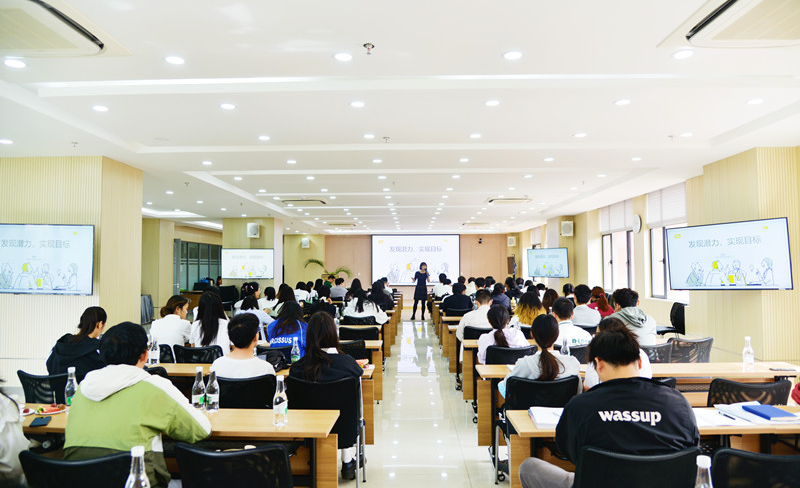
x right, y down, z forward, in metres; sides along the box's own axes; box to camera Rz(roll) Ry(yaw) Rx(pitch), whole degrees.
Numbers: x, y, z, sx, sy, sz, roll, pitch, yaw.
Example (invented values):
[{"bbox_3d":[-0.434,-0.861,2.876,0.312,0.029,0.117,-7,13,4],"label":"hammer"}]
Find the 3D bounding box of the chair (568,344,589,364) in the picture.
[{"bbox_3d":[1.596,1.340,5.080,0.480,0.860,0.550,0,-3,1],"label":"chair"}]

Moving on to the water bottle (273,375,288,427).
[{"bbox_3d":[-0.579,0.760,2.591,0.067,0.232,0.067,0,-2,1],"label":"water bottle"}]

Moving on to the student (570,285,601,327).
[{"bbox_3d":[2.305,1.184,6.752,0.490,1.320,0.780,0,-3,1],"label":"student"}]

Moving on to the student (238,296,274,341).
[{"bbox_3d":[-1.480,1.154,5.391,0.480,1.260,0.780,0,-3,1],"label":"student"}]

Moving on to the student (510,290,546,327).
[{"bbox_3d":[1.502,1.168,6.363,0.460,1.217,0.780,0,-2,1],"label":"student"}]

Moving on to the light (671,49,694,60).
[{"bbox_3d":[1.820,-1.220,3.425,0.140,0.030,0.140,0,-2,1],"label":"light"}]

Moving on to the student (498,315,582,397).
[{"bbox_3d":[0.919,1.062,3.608,0.500,1.220,0.740,0,-2,1],"label":"student"}]

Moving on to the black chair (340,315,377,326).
[{"bbox_3d":[-0.584,1.470,8.029,0.480,0.860,0.550,0,-3,1],"label":"black chair"}]

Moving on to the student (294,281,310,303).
[{"bbox_3d":[-2.185,1.446,11.802,0.450,1.240,0.720,0,-3,1],"label":"student"}]

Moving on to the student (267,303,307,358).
[{"bbox_3d":[-0.976,1.122,4.877,0.430,1.205,0.800,0,-3,5],"label":"student"}]

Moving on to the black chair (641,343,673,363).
[{"bbox_3d":[2.145,1.294,4.819,0.480,0.850,0.540,0,-2,1],"label":"black chair"}]

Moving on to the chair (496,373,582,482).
[{"bbox_3d":[0.883,1.241,3.460,0.480,0.850,0.550,0,-2,1],"label":"chair"}]

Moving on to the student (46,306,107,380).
[{"bbox_3d":[-2.082,1.053,3.724,0.470,1.249,0.780,-1,-3,23],"label":"student"}]

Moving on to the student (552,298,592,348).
[{"bbox_3d":[1.501,1.096,4.843,0.480,1.235,0.820,0,-3,1],"label":"student"}]

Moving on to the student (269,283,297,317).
[{"bbox_3d":[-1.646,1.218,7.555,0.460,1.270,0.700,0,-2,1],"label":"student"}]

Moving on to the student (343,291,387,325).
[{"bbox_3d":[-0.476,1.248,7.673,0.580,1.210,0.720,0,-2,1],"label":"student"}]

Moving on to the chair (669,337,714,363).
[{"bbox_3d":[2.578,1.280,4.971,0.470,0.870,0.570,0,-3,-5],"label":"chair"}]

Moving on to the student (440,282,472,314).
[{"bbox_3d":[0.935,1.265,8.840,0.500,1.245,0.750,0,-2,1],"label":"student"}]

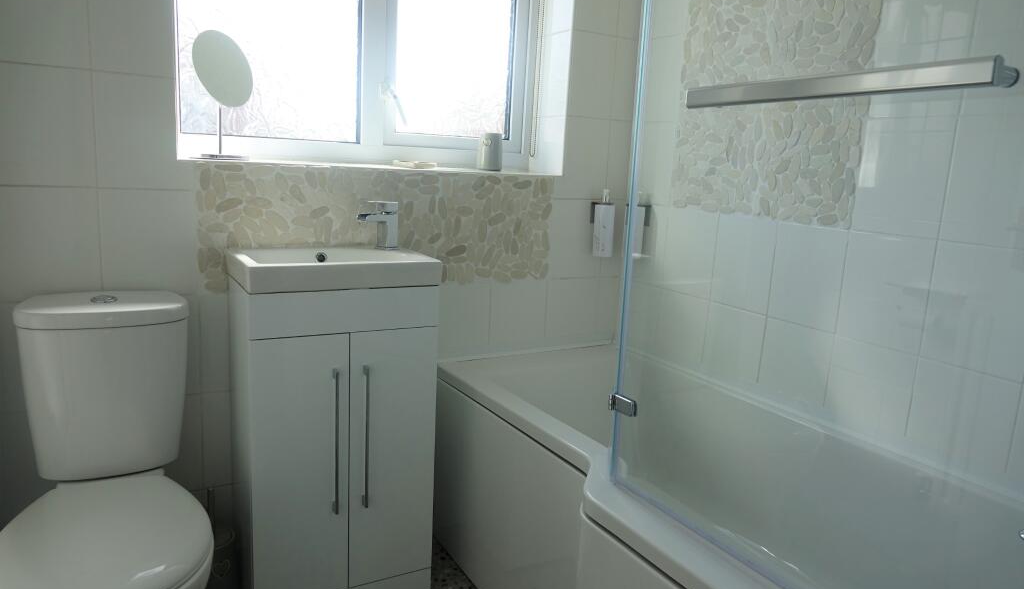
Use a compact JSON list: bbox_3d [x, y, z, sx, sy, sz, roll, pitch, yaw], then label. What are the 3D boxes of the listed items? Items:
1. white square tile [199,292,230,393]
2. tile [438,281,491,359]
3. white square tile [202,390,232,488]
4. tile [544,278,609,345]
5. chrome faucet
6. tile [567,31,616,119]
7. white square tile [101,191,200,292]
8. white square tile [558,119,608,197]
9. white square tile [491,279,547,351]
[{"bbox_3d":[-0.684,0.119,1.750,0.200,0.250,0.010,-3,13,-30],"label":"white square tile"},{"bbox_3d":[-0.158,0.089,2.052,0.200,0.250,0.010,-3,13,-30],"label":"tile"},{"bbox_3d":[-0.697,0.367,1.798,0.200,0.250,0.010,-3,13,-30],"label":"white square tile"},{"bbox_3d":[0.193,0.069,2.253,0.200,0.250,0.010,-3,13,-30],"label":"tile"},{"bbox_3d":[-0.352,-0.180,1.800,0.043,0.125,0.108,12,14,38],"label":"chrome faucet"},{"bbox_3d":[0.233,-0.674,2.109,0.200,0.250,0.010,-3,13,-30],"label":"tile"},{"bbox_3d":[-0.846,-0.118,1.601,0.200,0.250,0.010,-3,13,-30],"label":"white square tile"},{"bbox_3d":[0.220,-0.426,2.157,0.200,0.250,0.010,-3,13,-30],"label":"white square tile"},{"bbox_3d":[0.018,0.079,2.152,0.200,0.250,0.010,-3,13,-30],"label":"white square tile"}]

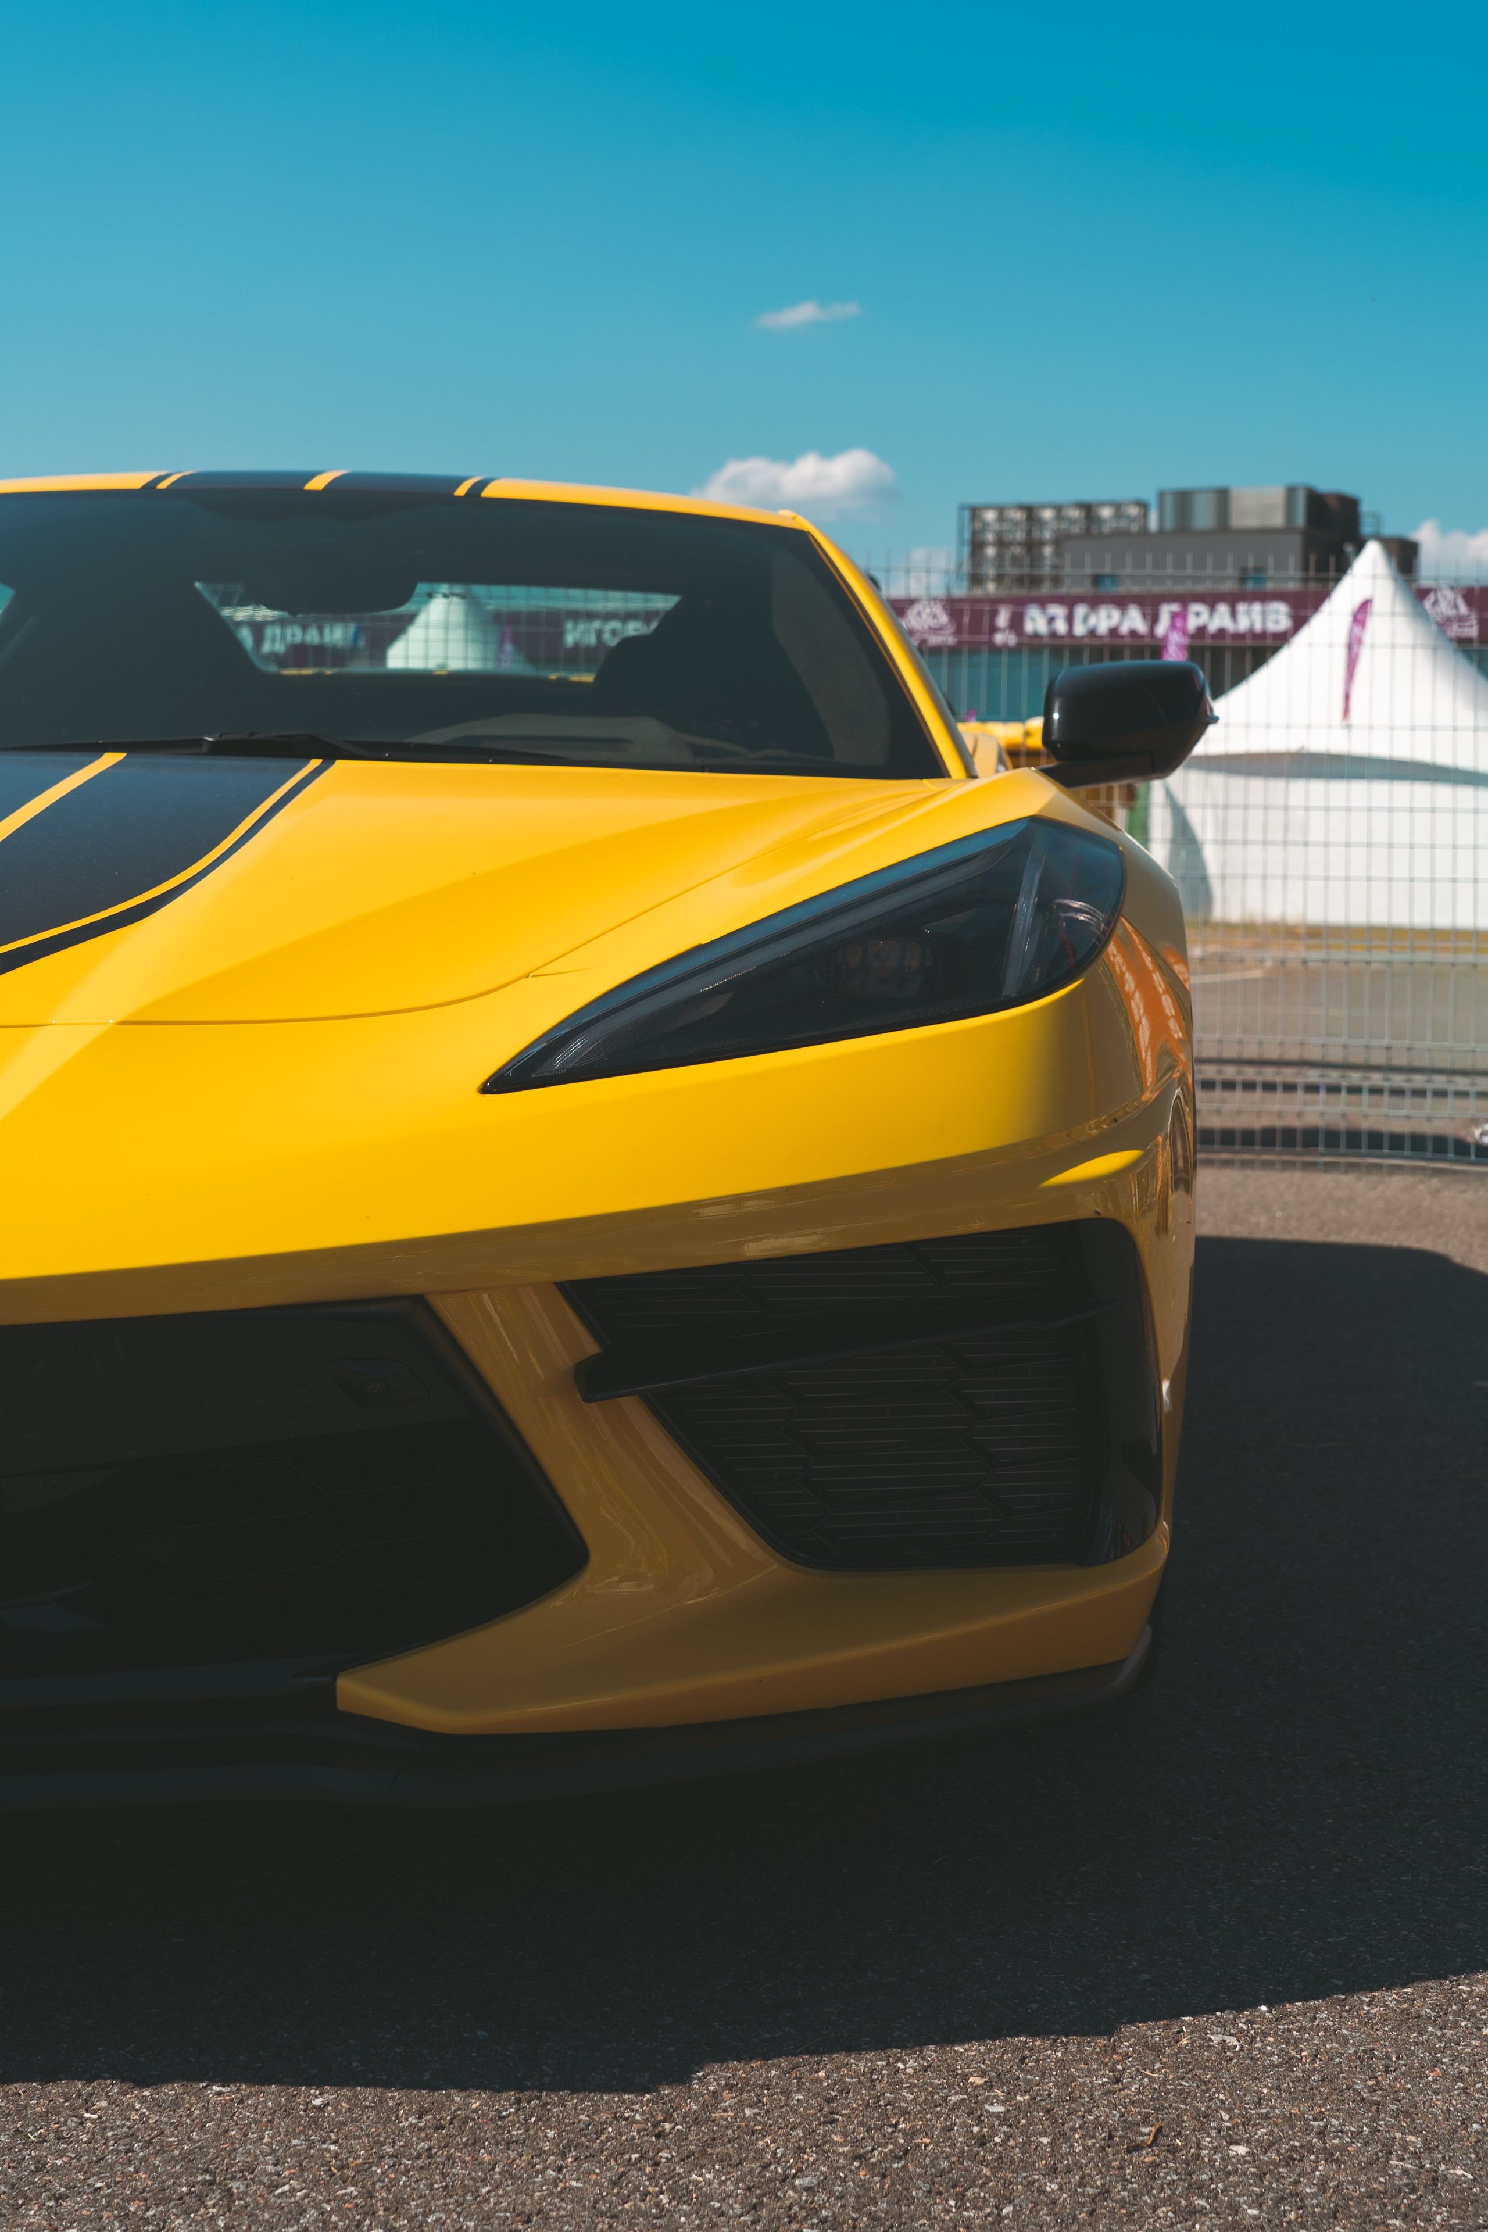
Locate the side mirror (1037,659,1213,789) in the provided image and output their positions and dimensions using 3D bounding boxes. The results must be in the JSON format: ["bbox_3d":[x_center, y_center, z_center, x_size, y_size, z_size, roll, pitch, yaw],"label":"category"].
[{"bbox_3d":[0.443,-0.446,2.923,0.215,0.147,0.150,1,5,2],"label":"side mirror"}]

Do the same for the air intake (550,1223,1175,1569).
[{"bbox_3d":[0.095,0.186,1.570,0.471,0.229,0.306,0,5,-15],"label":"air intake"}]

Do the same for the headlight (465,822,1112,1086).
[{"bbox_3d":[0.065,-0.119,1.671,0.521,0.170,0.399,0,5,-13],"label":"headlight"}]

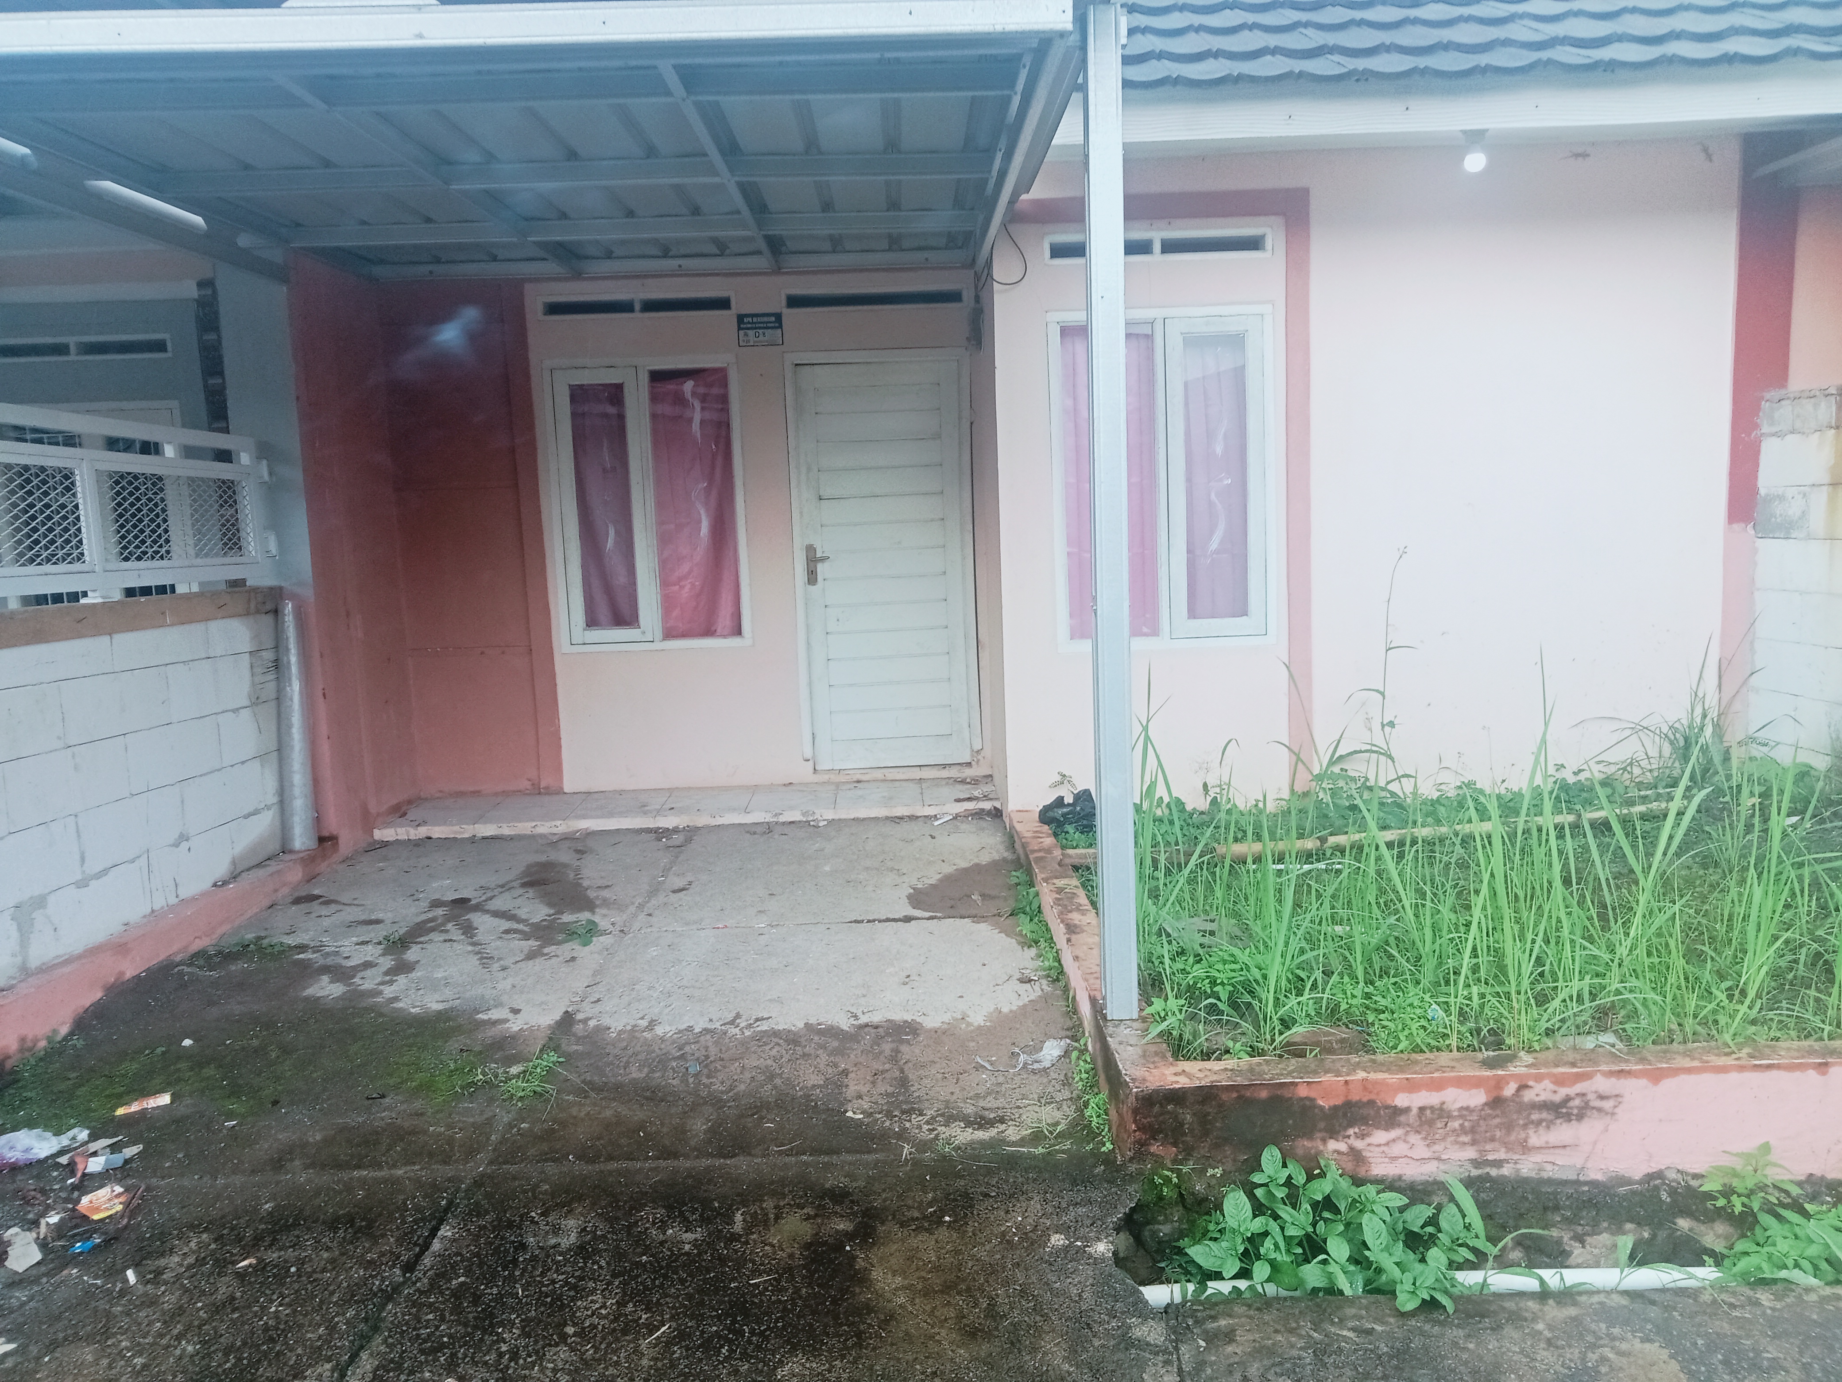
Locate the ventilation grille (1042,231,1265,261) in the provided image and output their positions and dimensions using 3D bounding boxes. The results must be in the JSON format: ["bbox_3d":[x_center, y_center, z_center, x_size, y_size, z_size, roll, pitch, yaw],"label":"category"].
[{"bbox_3d":[0.970,-1.817,6.092,0.917,0.092,0.060,-2,6,-1],"label":"ventilation grille"}]

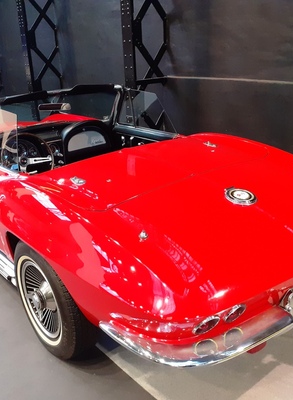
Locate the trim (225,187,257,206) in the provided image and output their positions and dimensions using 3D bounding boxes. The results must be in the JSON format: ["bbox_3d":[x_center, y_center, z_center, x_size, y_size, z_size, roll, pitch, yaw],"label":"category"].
[{"bbox_3d":[0.453,-0.025,2.008,0.155,0.030,0.155,8,33,-5],"label":"trim"}]

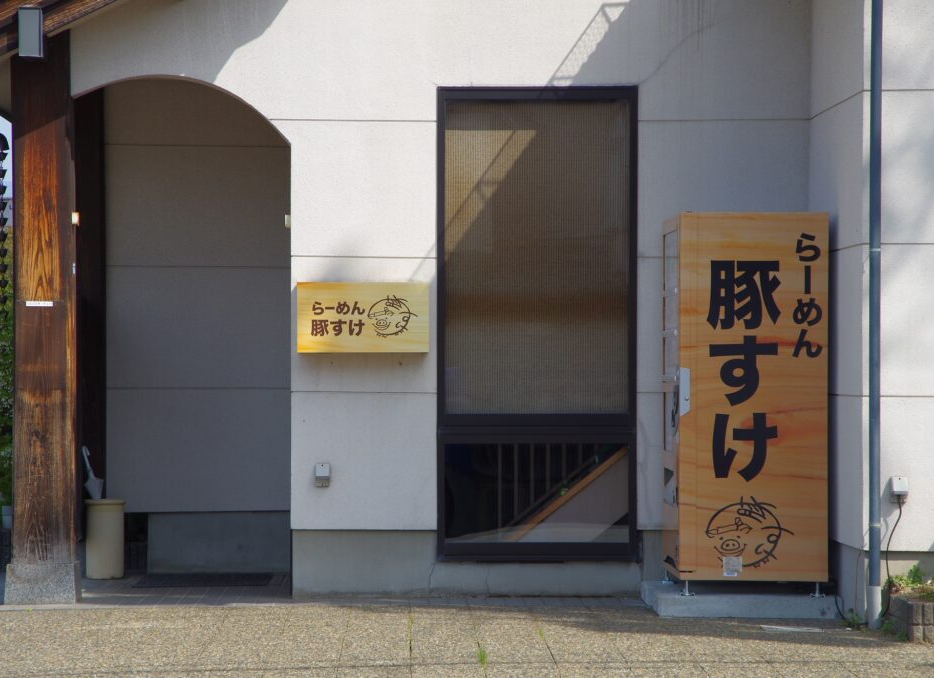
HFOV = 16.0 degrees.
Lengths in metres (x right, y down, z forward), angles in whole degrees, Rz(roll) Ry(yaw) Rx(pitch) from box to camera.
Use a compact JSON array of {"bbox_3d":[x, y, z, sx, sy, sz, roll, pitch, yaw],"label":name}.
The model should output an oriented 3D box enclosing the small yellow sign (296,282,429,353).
[{"bbox_3d":[-0.535,-0.108,17.125,0.676,0.359,0.150,0,0,-1],"label":"small yellow sign"}]

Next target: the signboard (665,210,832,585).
[{"bbox_3d":[1.363,0.281,16.375,0.709,1.757,0.950,0,0,-1],"label":"signboard"}]

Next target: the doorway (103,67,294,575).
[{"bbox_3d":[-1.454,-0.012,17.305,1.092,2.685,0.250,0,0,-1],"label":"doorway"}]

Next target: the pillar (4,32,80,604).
[{"bbox_3d":[-2.161,-0.105,16.950,0.358,2.884,0.360,0,0,-1],"label":"pillar"}]

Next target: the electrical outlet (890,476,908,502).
[{"bbox_3d":[1.990,0.695,15.332,0.077,0.120,0.065,0,0,-1],"label":"electrical outlet"}]

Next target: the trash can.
[{"bbox_3d":[-2.033,1.120,18.762,0.225,0.441,0.225,0,0,-1],"label":"trash can"}]

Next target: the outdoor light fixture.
[{"bbox_3d":[-2.142,-1.503,16.335,0.107,0.242,0.170,0,0,-1],"label":"outdoor light fixture"}]

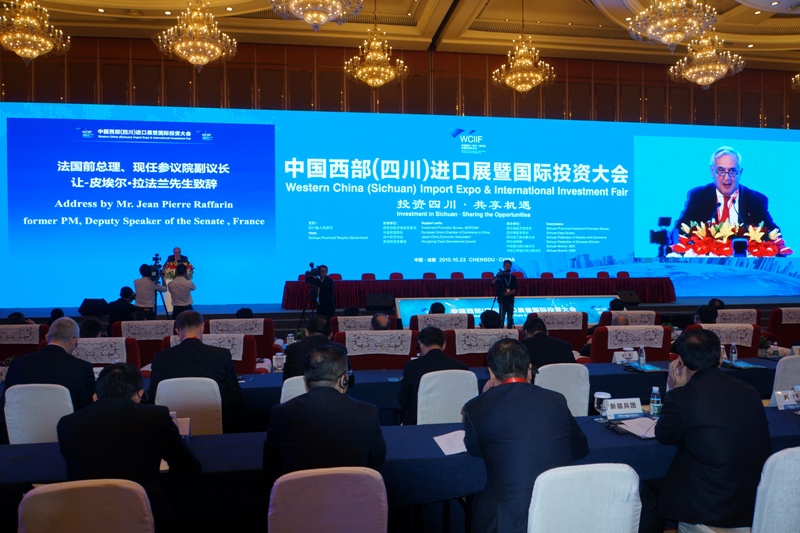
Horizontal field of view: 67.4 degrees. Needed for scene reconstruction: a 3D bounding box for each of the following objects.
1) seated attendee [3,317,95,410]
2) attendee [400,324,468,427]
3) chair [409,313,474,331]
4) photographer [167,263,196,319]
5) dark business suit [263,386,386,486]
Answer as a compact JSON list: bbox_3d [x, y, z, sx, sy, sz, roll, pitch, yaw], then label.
[{"bbox_3d":[-2.286,0.993,4.088,0.540,1.320,0.780,0,1,-10],"label":"seated attendee"},{"bbox_3d":[0.185,1.033,4.638,0.560,1.200,0.880,0,1,-9],"label":"attendee"},{"bbox_3d":[0.447,1.092,7.575,0.770,1.020,0.780,0,1,-9],"label":"chair"},{"bbox_3d":[-3.740,0.759,10.330,0.500,1.680,0.420,-1,1,-18],"label":"photographer"},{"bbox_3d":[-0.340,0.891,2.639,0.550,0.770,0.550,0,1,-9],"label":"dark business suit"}]

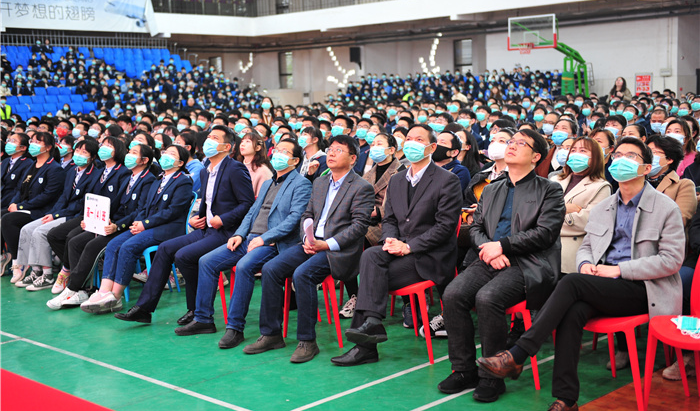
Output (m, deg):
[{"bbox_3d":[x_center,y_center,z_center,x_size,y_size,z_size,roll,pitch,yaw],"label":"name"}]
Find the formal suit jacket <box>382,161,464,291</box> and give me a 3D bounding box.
[{"bbox_3d":[0.423,0.117,5.437,0.500,0.700,0.420,4,5,41],"label":"formal suit jacket"}]

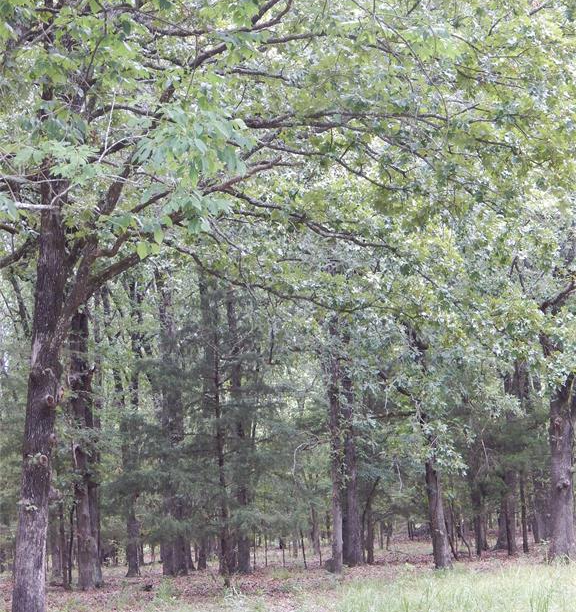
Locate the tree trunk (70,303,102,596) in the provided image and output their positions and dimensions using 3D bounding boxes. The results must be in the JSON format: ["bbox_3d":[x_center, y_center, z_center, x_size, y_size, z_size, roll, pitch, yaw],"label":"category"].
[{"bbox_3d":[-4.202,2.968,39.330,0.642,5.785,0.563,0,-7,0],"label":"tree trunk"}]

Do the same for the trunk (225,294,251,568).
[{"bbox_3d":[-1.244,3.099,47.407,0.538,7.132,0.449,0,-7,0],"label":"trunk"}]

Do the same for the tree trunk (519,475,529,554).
[{"bbox_3d":[6.759,5.953,54.127,0.272,2.225,0.258,0,-7,0],"label":"tree trunk"}]

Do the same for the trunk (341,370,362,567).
[{"bbox_3d":[1.592,4.035,47.276,0.521,4.848,0.493,0,-7,0],"label":"trunk"}]

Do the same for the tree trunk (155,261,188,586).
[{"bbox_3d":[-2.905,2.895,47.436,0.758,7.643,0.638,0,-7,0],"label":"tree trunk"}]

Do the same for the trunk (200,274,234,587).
[{"bbox_3d":[-1.684,2.805,44.408,0.756,7.153,0.546,0,-7,0],"label":"trunk"}]

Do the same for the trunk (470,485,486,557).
[{"bbox_3d":[5.365,6.011,53.112,0.427,1.959,0.382,0,-7,0],"label":"trunk"}]

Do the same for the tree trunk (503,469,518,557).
[{"bbox_3d":[6.270,5.787,53.137,0.436,2.409,0.405,0,-7,0],"label":"tree trunk"}]

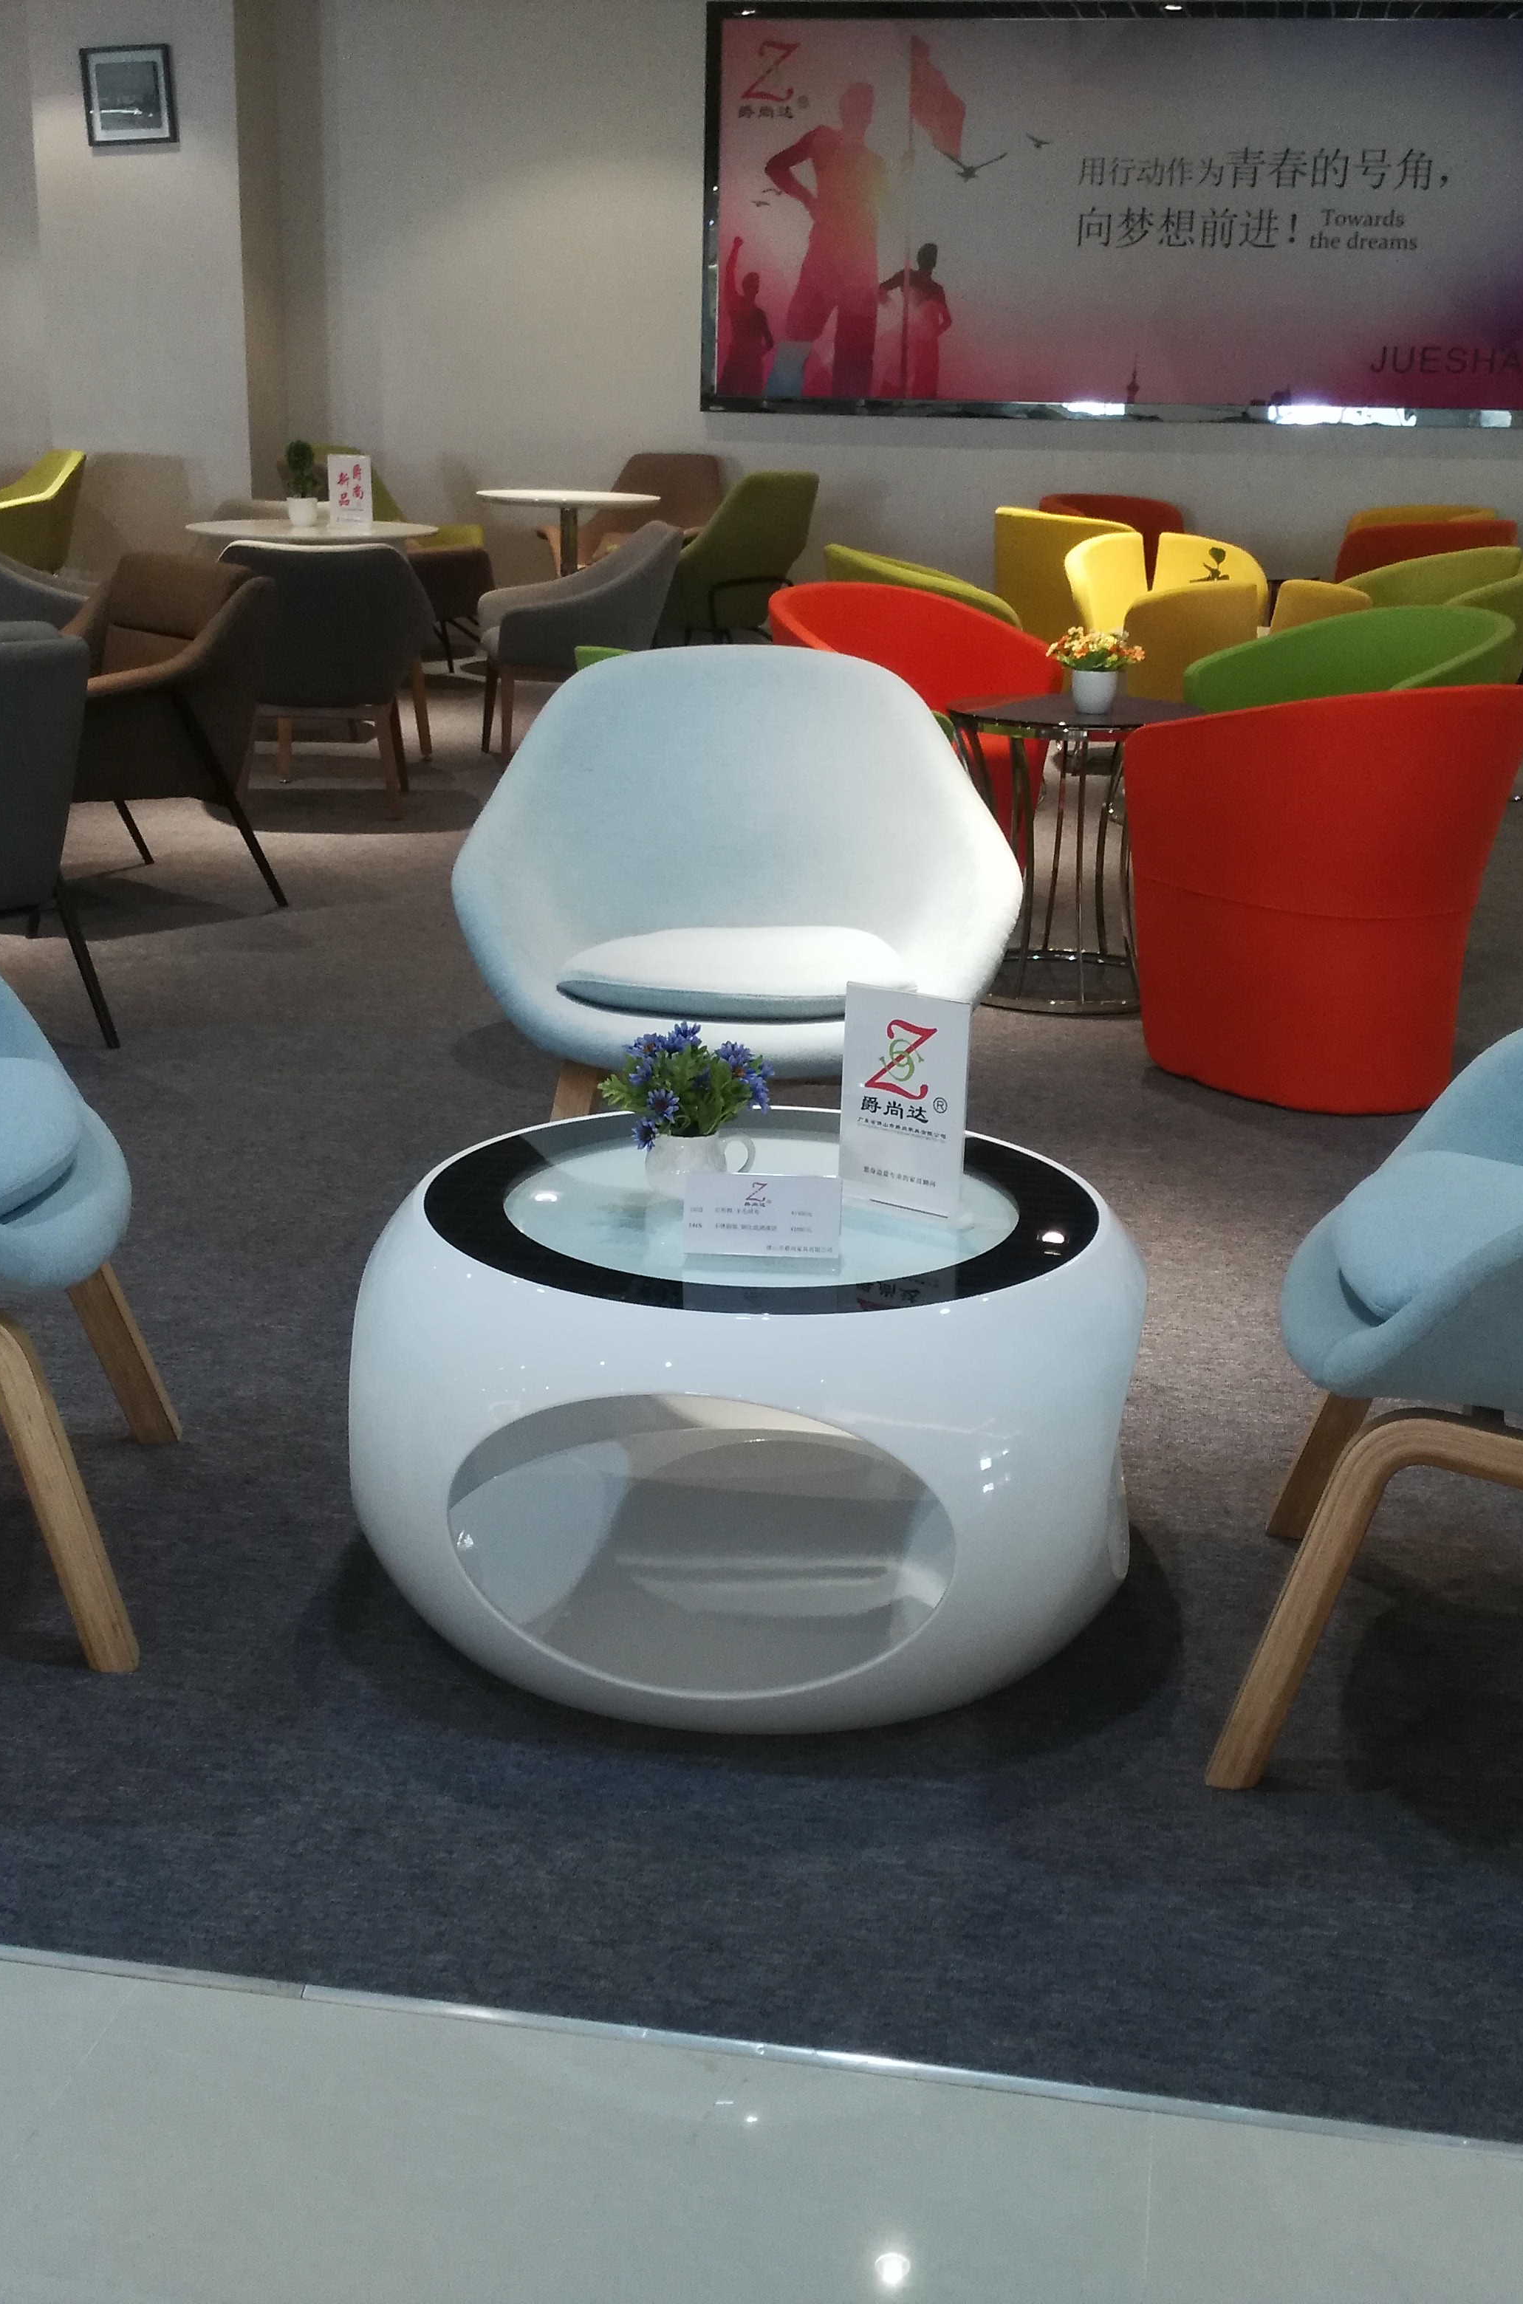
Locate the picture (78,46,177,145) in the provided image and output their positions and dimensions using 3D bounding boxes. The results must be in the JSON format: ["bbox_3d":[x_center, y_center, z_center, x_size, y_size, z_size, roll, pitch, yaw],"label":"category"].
[{"bbox_3d":[-2.993,-5.016,11.816,0.435,0.430,0.030,1,16,10],"label":"picture"}]

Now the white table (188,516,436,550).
[{"bbox_3d":[-1.440,-1.614,8.032,0.784,0.745,0.784,1,16,0],"label":"white table"}]

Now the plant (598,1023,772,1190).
[{"bbox_3d":[-0.069,-0.041,2.361,0.160,0.155,0.145,1,16,0],"label":"plant"}]

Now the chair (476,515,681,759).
[{"bbox_3d":[-0.585,-1.636,8.019,0.660,0.780,0.620,-2,17,-11],"label":"chair"}]

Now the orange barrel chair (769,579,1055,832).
[{"bbox_3d":[0.343,-0.962,5.965,0.720,0.710,0.680,-7,18,-26],"label":"orange barrel chair"}]

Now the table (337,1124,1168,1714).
[{"bbox_3d":[-0.006,0.224,2.453,0.790,0.385,0.790,4,17,8],"label":"table"}]

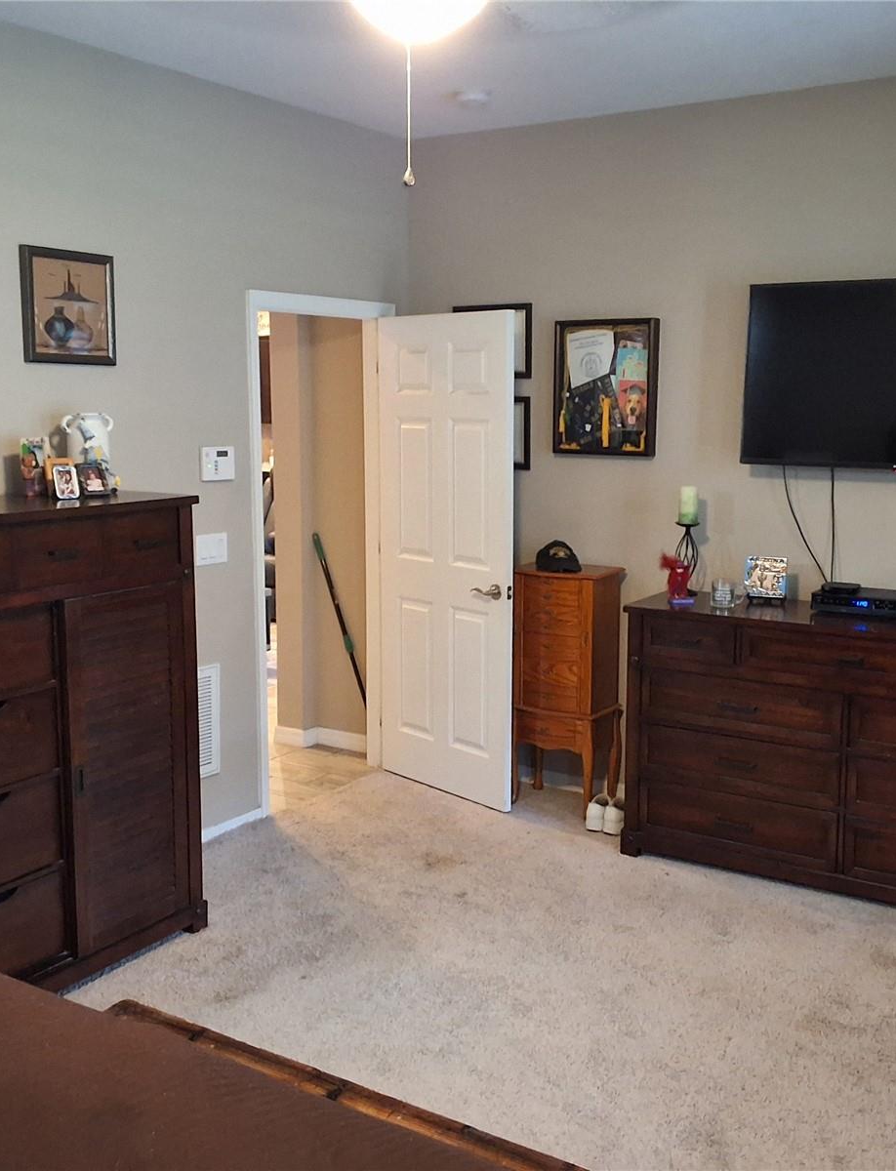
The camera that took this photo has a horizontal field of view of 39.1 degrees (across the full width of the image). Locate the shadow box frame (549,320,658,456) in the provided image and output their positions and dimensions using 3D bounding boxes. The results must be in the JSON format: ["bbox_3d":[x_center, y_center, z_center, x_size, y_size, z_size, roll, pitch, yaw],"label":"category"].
[{"bbox_3d":[0.659,-0.821,5.290,0.453,0.562,0.055,6,11,32],"label":"shadow box frame"}]

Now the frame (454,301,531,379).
[{"bbox_3d":[0.195,-1.073,5.567,0.386,0.319,0.020,6,11,32],"label":"frame"}]

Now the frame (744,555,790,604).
[{"bbox_3d":[1.175,-0.014,4.677,0.155,0.178,0.090,5,10,32],"label":"frame"}]

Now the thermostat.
[{"bbox_3d":[-0.868,-0.460,4.767,0.028,0.122,0.155,6,11,32],"label":"thermostat"}]

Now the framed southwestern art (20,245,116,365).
[{"bbox_3d":[-1.232,-0.905,4.119,0.025,0.365,0.357,6,11,32],"label":"framed southwestern art"}]

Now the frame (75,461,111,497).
[{"bbox_3d":[-1.143,-0.337,4.046,0.025,0.106,0.091,-18,-6,44],"label":"frame"}]

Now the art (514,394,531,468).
[{"bbox_3d":[0.193,-0.667,5.534,0.390,0.315,0.030,5,10,32],"label":"art"}]

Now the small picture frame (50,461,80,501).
[{"bbox_3d":[-1.178,-0.315,3.898,0.071,0.105,0.025,-6,-2,-32],"label":"small picture frame"}]

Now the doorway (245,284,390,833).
[{"bbox_3d":[-0.550,-0.160,5.454,0.140,2.107,1.002,6,11,32],"label":"doorway"}]

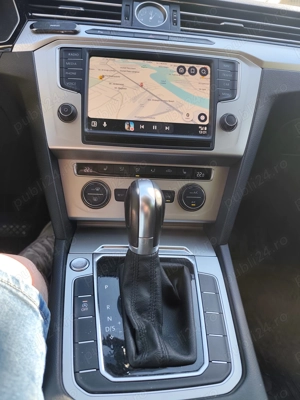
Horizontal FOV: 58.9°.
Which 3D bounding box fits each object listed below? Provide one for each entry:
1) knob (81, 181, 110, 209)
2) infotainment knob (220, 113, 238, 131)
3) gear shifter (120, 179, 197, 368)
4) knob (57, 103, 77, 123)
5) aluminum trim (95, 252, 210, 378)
[{"bbox_3d":[-0.078,-0.008,0.384,0.042,0.042,0.014,2,-2,-5],"label":"knob"},{"bbox_3d":[0.115,-0.112,0.382,0.025,0.025,0.016,2,-2,-5],"label":"infotainment knob"},{"bbox_3d":[0.014,0.069,0.285,0.090,0.161,0.130,2,33,-5],"label":"gear shifter"},{"bbox_3d":[-0.114,-0.120,0.364,0.025,0.025,0.016,2,-2,-5],"label":"knob"},{"bbox_3d":[-0.002,0.130,0.321,0.138,0.012,0.150,2,43,-5],"label":"aluminum trim"}]

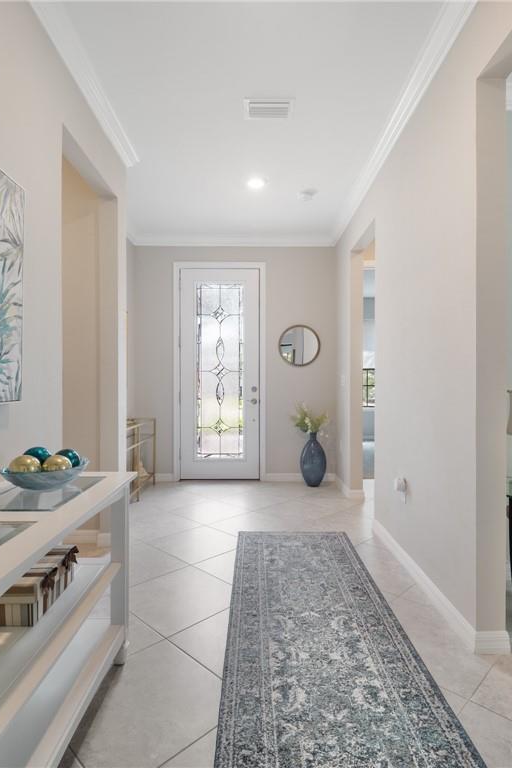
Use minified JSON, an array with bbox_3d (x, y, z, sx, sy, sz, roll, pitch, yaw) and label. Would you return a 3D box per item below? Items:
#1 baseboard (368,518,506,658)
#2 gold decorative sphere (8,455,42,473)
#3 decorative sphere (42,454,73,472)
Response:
[{"bbox_3d":[0.977,1.071,2.429,0.153,0.098,1.430,0,0,0],"label":"baseboard"},{"bbox_3d":[-0.778,0.289,1.400,0.098,0.098,0.098,0,0,0],"label":"gold decorative sphere"},{"bbox_3d":[-0.698,0.299,1.455,0.097,0.097,0.097,0,0,0],"label":"decorative sphere"}]

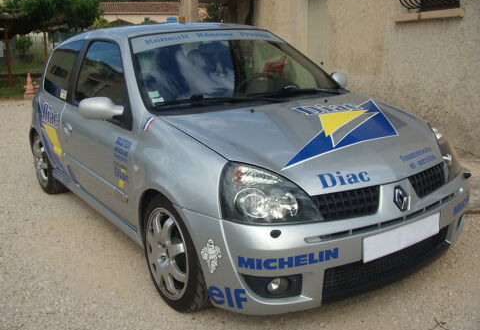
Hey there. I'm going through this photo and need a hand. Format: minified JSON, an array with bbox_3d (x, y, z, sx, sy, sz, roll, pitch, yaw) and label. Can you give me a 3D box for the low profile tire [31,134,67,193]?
[{"bbox_3d":[-1.652,-0.041,4.635,0.200,0.585,0.585,-11,17,-32],"label":"low profile tire"}]

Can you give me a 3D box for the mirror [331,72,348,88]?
[{"bbox_3d":[0.677,-0.600,3.781,0.220,0.140,0.140,-11,17,-32],"label":"mirror"}]

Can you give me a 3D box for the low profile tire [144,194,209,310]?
[{"bbox_3d":[-0.264,0.436,2.641,0.200,0.585,0.585,-11,17,-32],"label":"low profile tire"}]

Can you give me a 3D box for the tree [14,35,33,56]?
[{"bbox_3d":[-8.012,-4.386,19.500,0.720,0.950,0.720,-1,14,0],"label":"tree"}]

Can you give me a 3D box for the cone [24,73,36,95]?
[{"bbox_3d":[-4.681,-1.803,11.800,0.270,0.490,0.270,-1,14,0],"label":"cone"}]

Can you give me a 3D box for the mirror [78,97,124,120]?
[{"bbox_3d":[-0.747,-0.307,2.860,0.230,0.140,0.140,-11,17,-32],"label":"mirror"}]

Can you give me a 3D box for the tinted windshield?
[{"bbox_3d":[-0.041,-0.635,3.277,1.400,0.130,0.750,-11,51,-32],"label":"tinted windshield"}]

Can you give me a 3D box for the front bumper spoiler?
[{"bbox_3d":[0.567,0.280,2.617,1.640,0.530,0.620,-11,17,-32],"label":"front bumper spoiler"}]

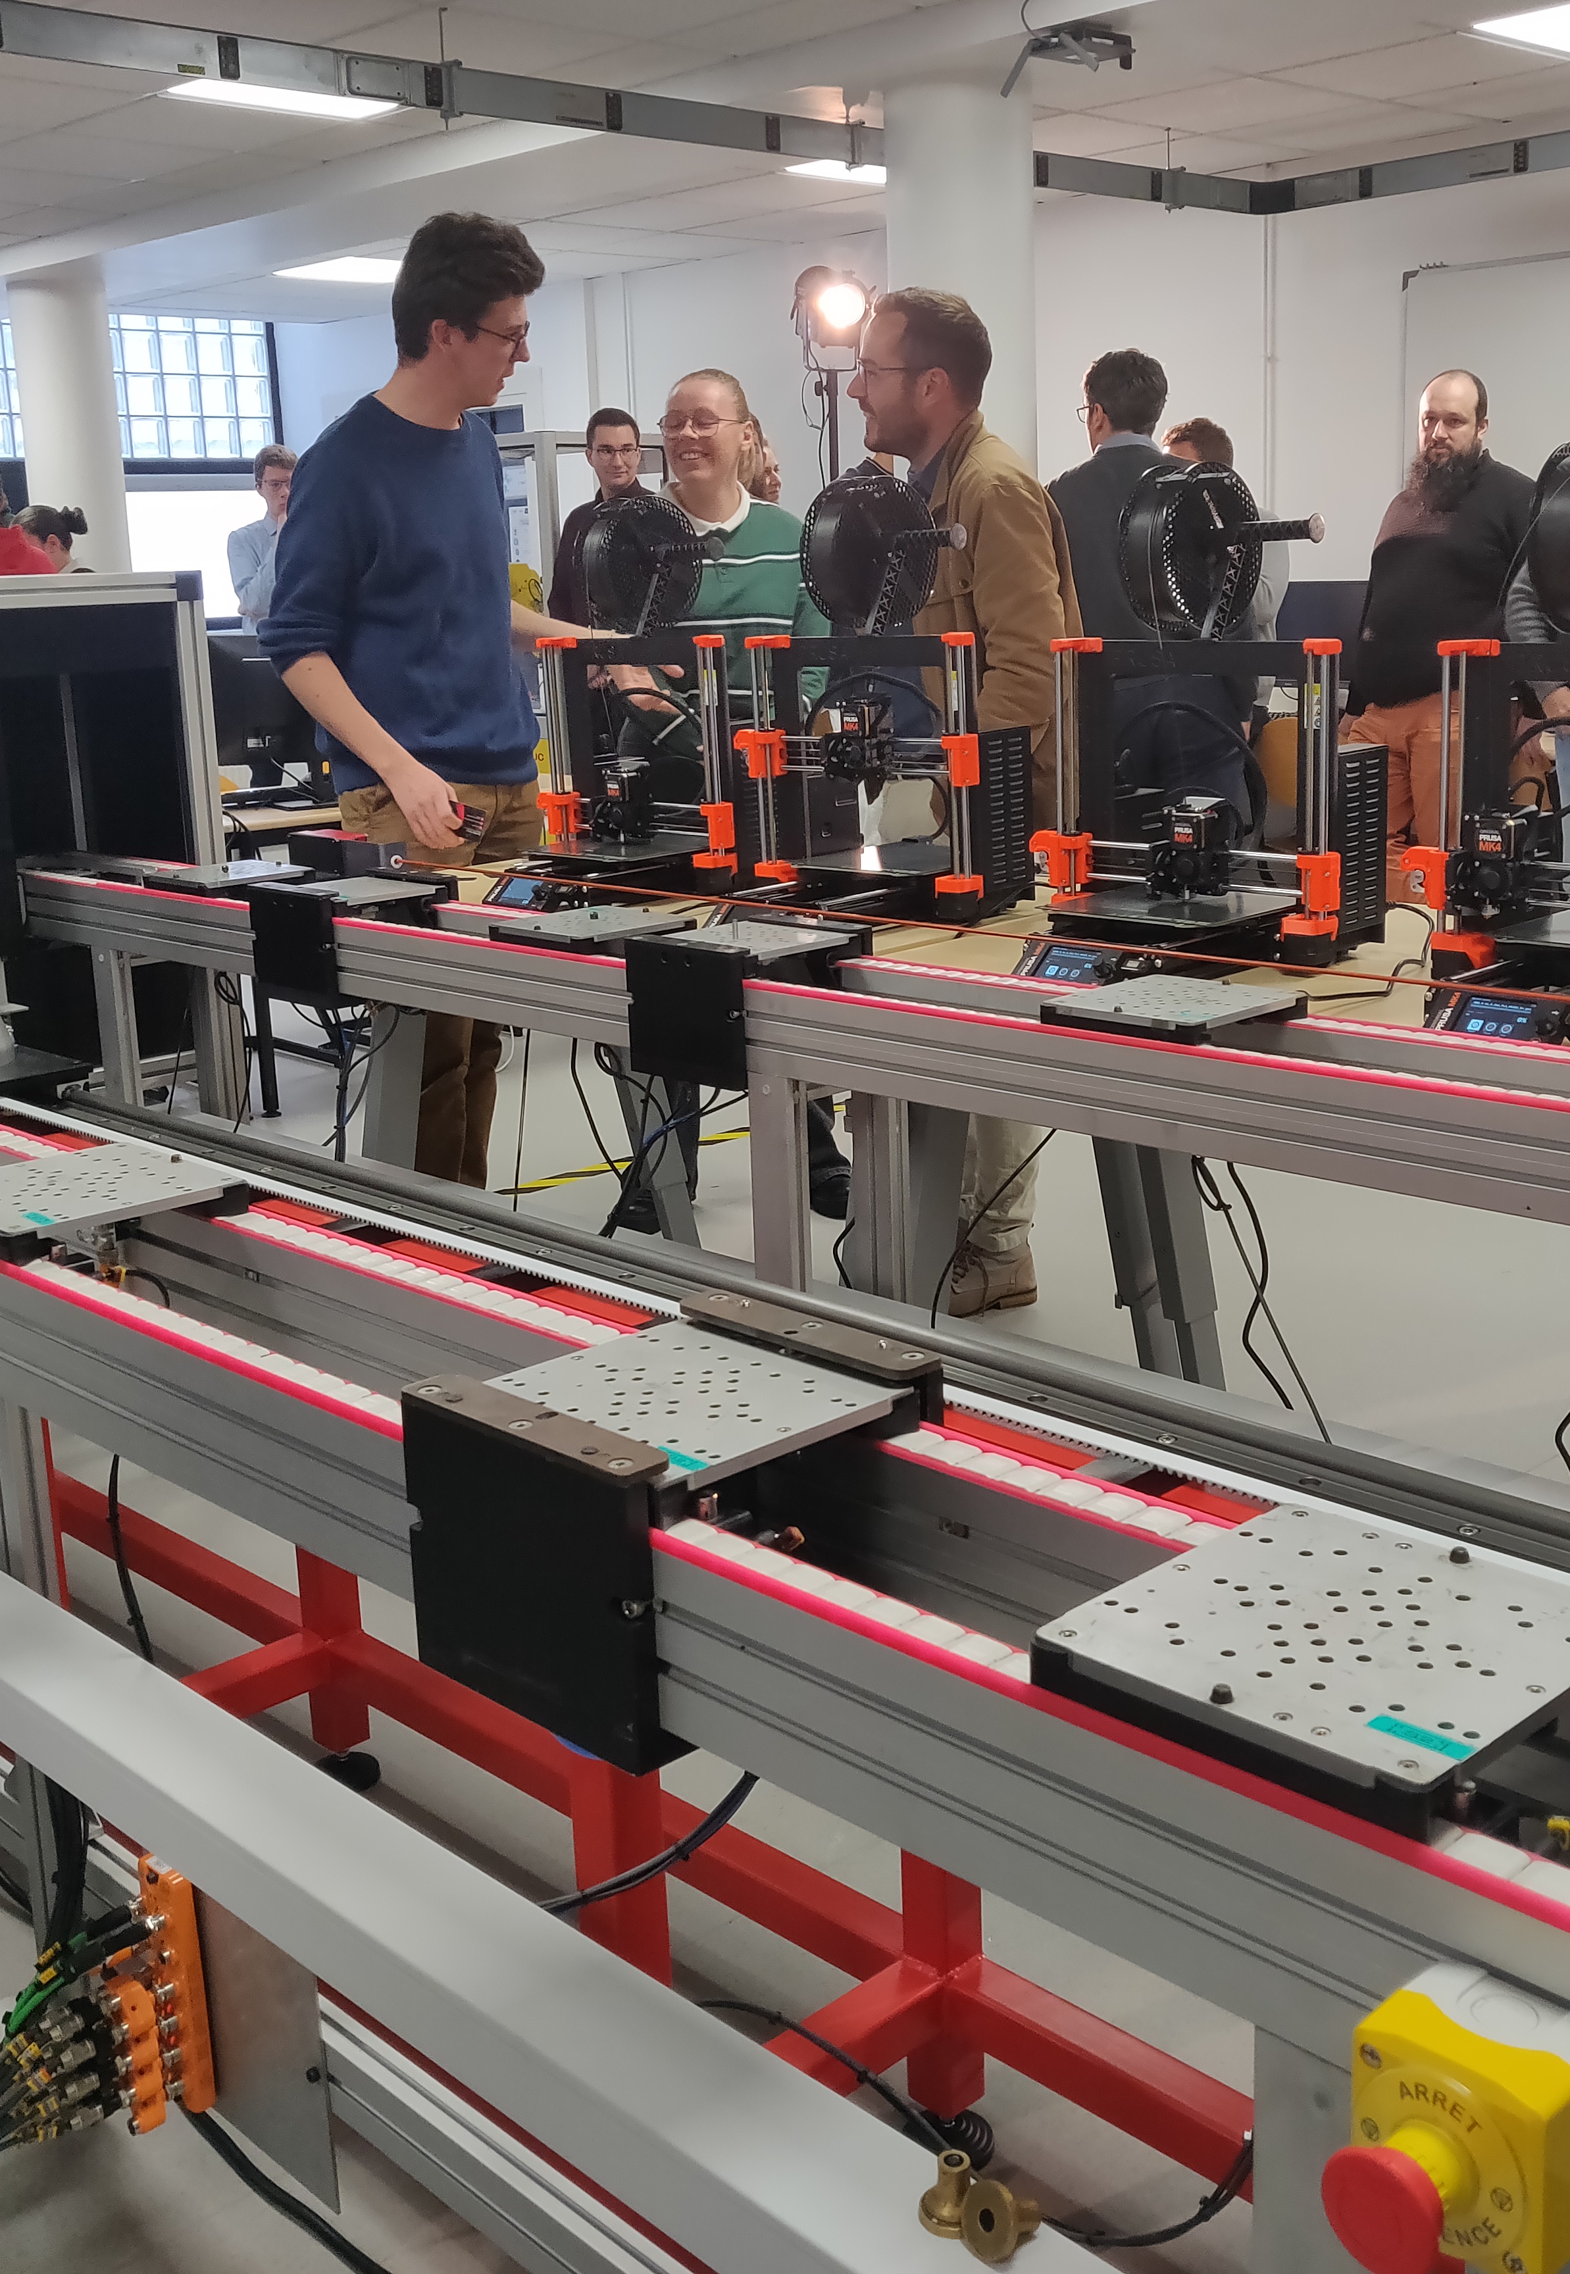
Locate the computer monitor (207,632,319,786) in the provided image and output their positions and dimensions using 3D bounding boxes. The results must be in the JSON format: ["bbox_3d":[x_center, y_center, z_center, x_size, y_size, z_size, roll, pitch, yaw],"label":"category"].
[{"bbox_3d":[-1.269,-1.022,5.334,0.510,0.400,0.190,-12,17,-34],"label":"computer monitor"}]

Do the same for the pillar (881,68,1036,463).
[{"bbox_3d":[0.478,-1.465,5.799,0.372,2.410,0.372,-1,14,5],"label":"pillar"}]

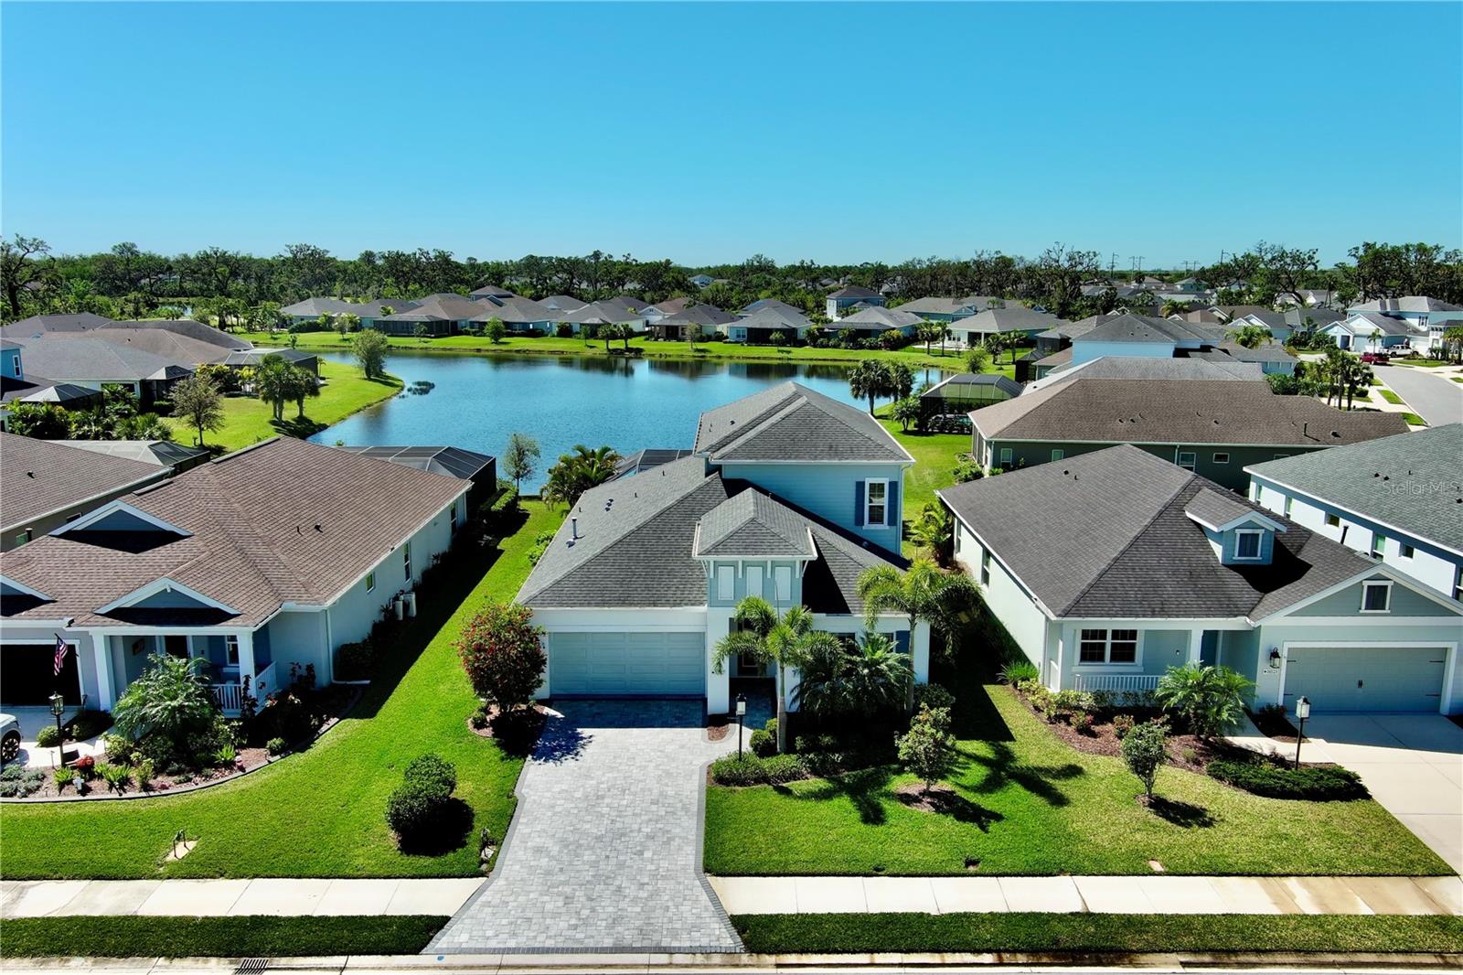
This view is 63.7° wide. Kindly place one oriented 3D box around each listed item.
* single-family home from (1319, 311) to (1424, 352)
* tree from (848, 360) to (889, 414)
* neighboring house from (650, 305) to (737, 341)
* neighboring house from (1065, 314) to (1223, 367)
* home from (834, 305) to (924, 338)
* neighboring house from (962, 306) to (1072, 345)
[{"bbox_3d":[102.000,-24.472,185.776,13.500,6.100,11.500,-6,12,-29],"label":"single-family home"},{"bbox_3d":[12.300,-8.958,106.986,3.800,5.200,3.700,0,11,0],"label":"tree"},{"bbox_3d":[-6.300,-31.328,222.542,12.600,6.000,23.500,2,11,11],"label":"neighboring house"},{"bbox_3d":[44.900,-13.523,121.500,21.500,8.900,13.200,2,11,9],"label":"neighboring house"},{"bbox_3d":[26.000,-29.574,213.205,13.200,6.000,23.500,4,11,22],"label":"home"},{"bbox_3d":[50.000,-27.865,205.000,21.000,6.000,13.000,-6,12,-29],"label":"neighboring house"}]

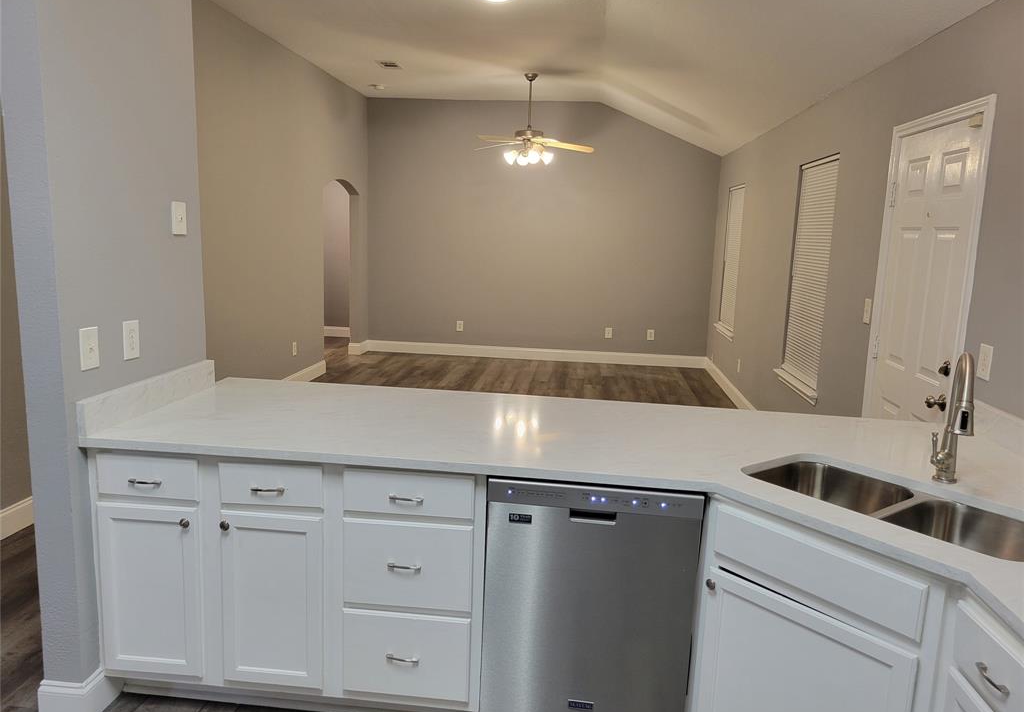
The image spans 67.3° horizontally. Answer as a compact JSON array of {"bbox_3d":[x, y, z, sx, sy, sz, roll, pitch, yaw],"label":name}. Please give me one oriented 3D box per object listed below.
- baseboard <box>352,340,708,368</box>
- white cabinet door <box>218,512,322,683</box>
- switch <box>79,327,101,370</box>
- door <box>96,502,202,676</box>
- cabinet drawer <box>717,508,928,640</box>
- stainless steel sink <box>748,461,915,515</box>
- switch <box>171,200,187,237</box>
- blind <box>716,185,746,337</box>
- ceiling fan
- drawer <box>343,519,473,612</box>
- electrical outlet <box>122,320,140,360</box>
[{"bbox_3d":[0.251,-0.017,9.239,4.072,0.136,0.022,3,10,6],"label":"baseboard"},{"bbox_3d":[-0.726,0.744,2.345,0.313,0.549,0.025,3,9,5],"label":"white cabinet door"},{"bbox_3d":[-1.275,-0.021,2.330,0.012,0.120,0.075,3,10,6],"label":"switch"},{"bbox_3d":[-1.117,0.725,2.382,0.318,0.548,0.025,3,9,5],"label":"door"},{"bbox_3d":[0.720,0.508,1.869,0.025,0.127,0.540,-5,12,-37],"label":"cabinet drawer"},{"bbox_3d":[0.898,0.469,2.200,0.367,0.190,0.355,-5,12,-37],"label":"stainless steel sink"},{"bbox_3d":[-1.198,-0.496,2.779,0.012,0.117,0.075,3,10,6],"label":"switch"},{"bbox_3d":[2.242,-0.991,7.784,0.050,1.425,0.870,3,10,6],"label":"blind"},{"bbox_3d":[0.190,-2.255,7.350,1.240,0.840,1.240,3,10,6],"label":"ceiling fan"},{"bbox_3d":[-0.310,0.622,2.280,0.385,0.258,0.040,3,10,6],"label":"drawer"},{"bbox_3d":[-1.249,-0.054,2.533,0.010,0.120,0.075,3,10,6],"label":"electrical outlet"}]

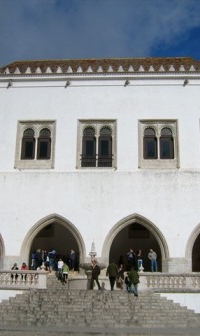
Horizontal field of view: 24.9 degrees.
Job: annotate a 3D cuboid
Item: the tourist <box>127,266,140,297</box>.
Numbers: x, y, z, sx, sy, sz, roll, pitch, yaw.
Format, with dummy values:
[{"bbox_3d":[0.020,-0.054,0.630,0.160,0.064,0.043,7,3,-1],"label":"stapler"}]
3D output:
[{"bbox_3d":[2.117,7.100,28.200,0.580,1.781,0.500,3,-15,-8],"label":"tourist"}]

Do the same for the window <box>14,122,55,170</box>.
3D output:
[{"bbox_3d":[-5.202,-1.898,36.885,3.172,4.114,0.400,0,-16,4],"label":"window"}]

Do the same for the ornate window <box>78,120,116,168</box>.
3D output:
[{"bbox_3d":[-0.222,-1.930,37.295,3.239,4.187,0.400,0,-15,4],"label":"ornate window"}]

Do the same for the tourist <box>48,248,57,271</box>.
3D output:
[{"bbox_3d":[-3.738,7.233,35.500,0.420,1.693,0.550,-3,-16,14],"label":"tourist"}]

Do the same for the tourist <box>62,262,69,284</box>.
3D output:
[{"bbox_3d":[-2.254,6.827,29.377,0.500,1.420,0.450,-1,-16,7],"label":"tourist"}]

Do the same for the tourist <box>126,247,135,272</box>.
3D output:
[{"bbox_3d":[2.417,7.235,35.365,0.560,1.740,0.420,0,-15,3],"label":"tourist"}]

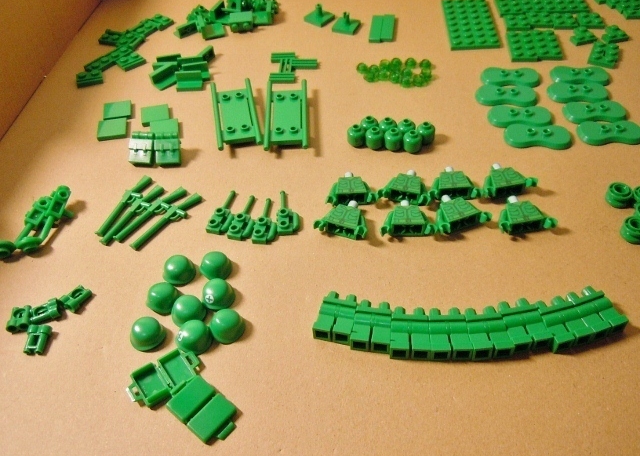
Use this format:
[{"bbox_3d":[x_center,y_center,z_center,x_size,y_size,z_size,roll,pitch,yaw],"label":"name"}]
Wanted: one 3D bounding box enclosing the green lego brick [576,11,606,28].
[{"bbox_3d":[0.186,-0.143,0.382,0.016,0.005,0.016,1,49,6],"label":"green lego brick"}]

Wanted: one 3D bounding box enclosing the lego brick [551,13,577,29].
[{"bbox_3d":[0.169,-0.143,0.384,0.016,0.005,0.016,2,49,6],"label":"lego brick"}]

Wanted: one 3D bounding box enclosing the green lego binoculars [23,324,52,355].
[{"bbox_3d":[-0.121,0.048,0.238,0.010,0.005,0.013,-7,49,-2],"label":"green lego binoculars"}]

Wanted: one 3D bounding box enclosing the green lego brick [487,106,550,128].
[{"bbox_3d":[0.114,-0.064,0.317,0.035,0.005,0.017,3,49,6],"label":"green lego brick"}]

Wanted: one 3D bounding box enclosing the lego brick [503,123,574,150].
[{"bbox_3d":[0.120,-0.051,0.305,0.035,0.005,0.017,3,49,7],"label":"lego brick"}]

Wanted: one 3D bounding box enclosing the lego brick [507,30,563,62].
[{"bbox_3d":[0.140,-0.120,0.366,0.033,0.005,0.033,1,49,4],"label":"lego brick"}]

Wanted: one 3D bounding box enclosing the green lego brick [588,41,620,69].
[{"bbox_3d":[0.179,-0.109,0.350,0.016,0.005,0.024,19,52,19],"label":"green lego brick"}]

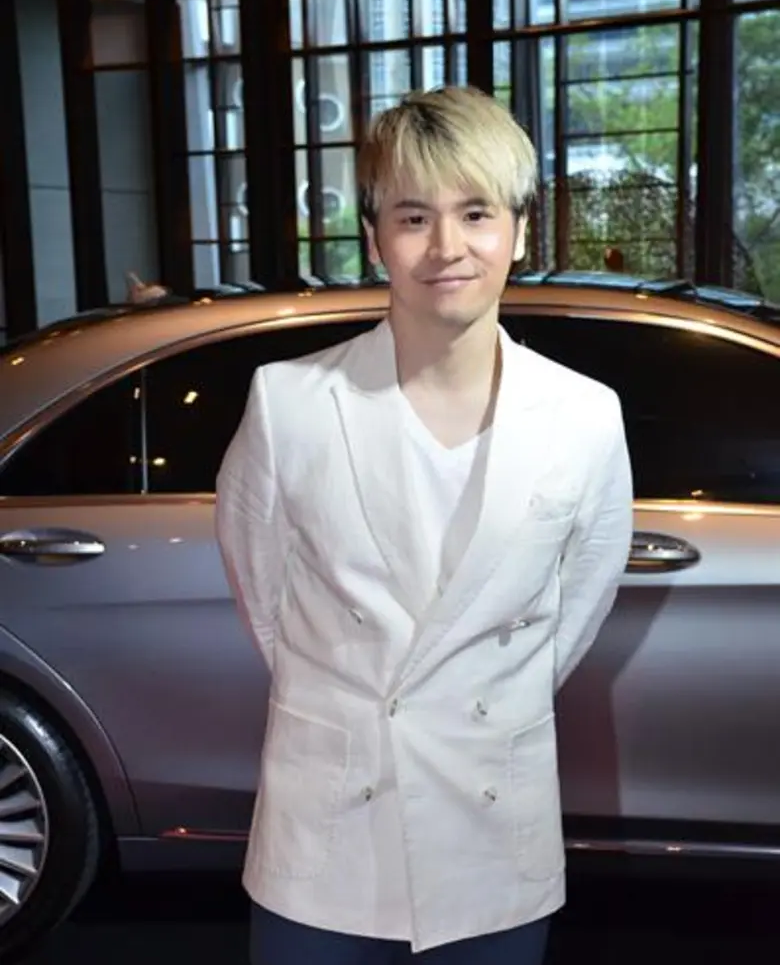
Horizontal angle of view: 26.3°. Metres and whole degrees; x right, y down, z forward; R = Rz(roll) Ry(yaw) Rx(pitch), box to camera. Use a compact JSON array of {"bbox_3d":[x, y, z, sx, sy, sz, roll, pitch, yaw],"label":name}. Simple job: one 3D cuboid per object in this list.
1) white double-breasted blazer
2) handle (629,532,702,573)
[{"bbox_3d":[0.039,0.168,2.022,0.505,0.730,0.300,-1,11,-9],"label":"white double-breasted blazer"},{"bbox_3d":[0.496,0.140,3.285,0.228,0.082,0.050,0,11,7],"label":"handle"}]

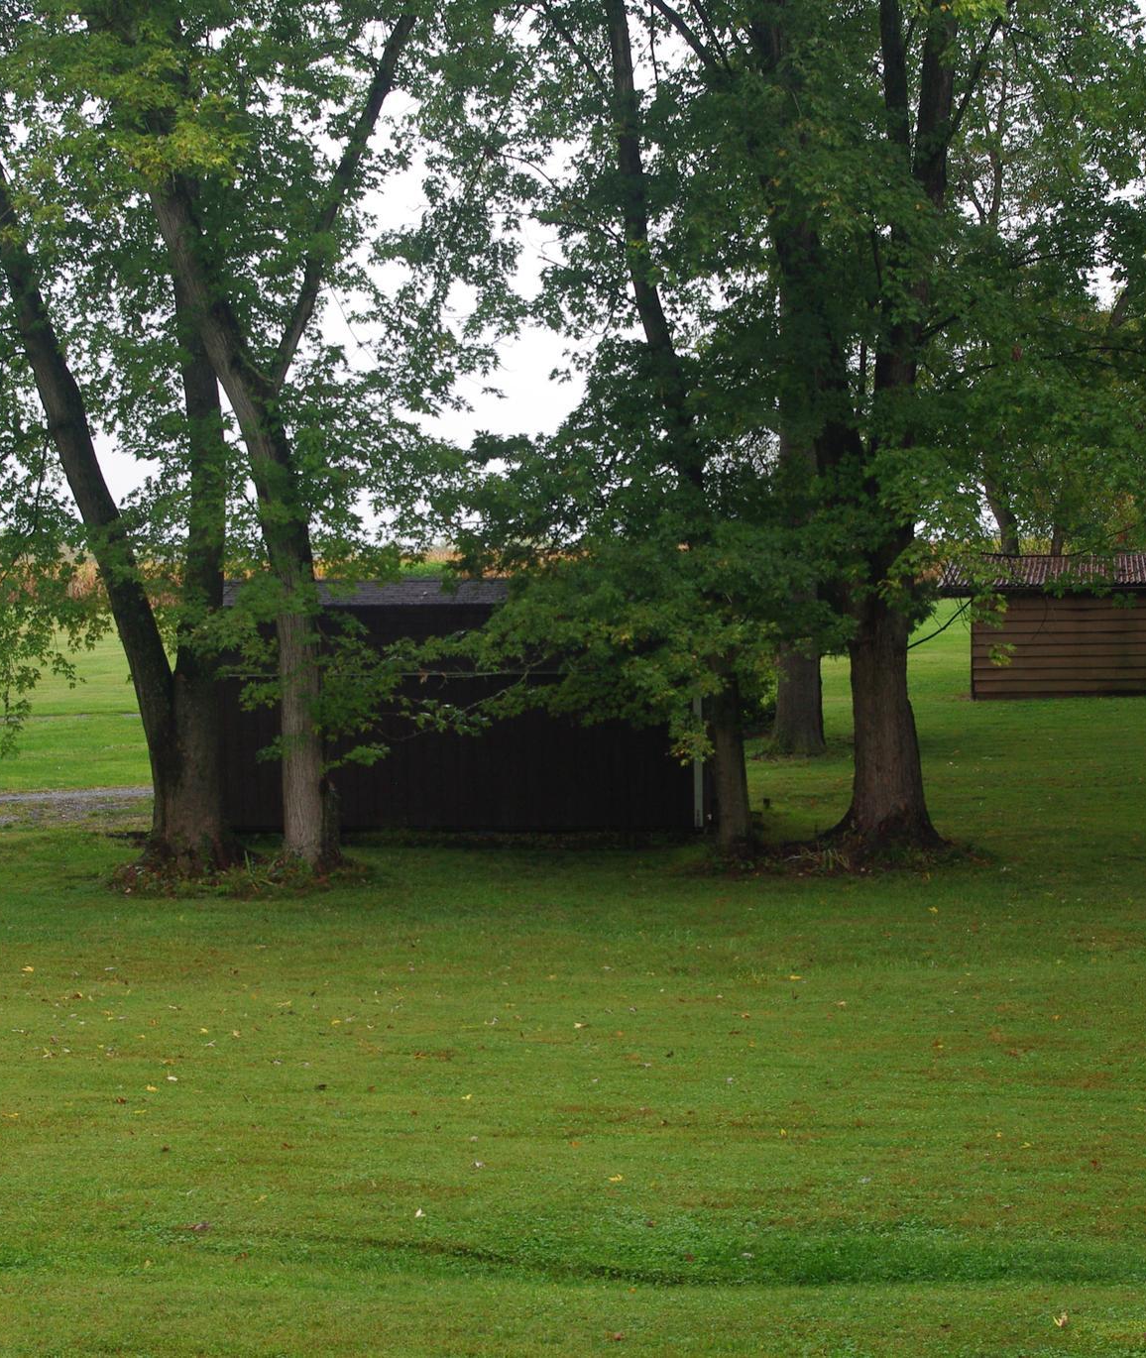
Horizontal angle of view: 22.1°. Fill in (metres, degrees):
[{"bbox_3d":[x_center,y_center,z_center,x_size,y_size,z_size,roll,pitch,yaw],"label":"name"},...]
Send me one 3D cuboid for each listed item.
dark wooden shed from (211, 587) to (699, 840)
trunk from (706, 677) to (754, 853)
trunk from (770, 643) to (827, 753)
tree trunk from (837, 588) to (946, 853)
[{"bbox_3d":[-1.300,0.243,37.436,6.100,2.950,4.300,0,3,5],"label":"dark wooden shed"},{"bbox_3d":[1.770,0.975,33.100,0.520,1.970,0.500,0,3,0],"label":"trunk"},{"bbox_3d":[3.440,0.316,45.000,0.850,1.750,0.850,0,3,0],"label":"trunk"},{"bbox_3d":[3.564,0.525,32.900,1.120,2.900,1.050,0,3,0],"label":"tree trunk"}]

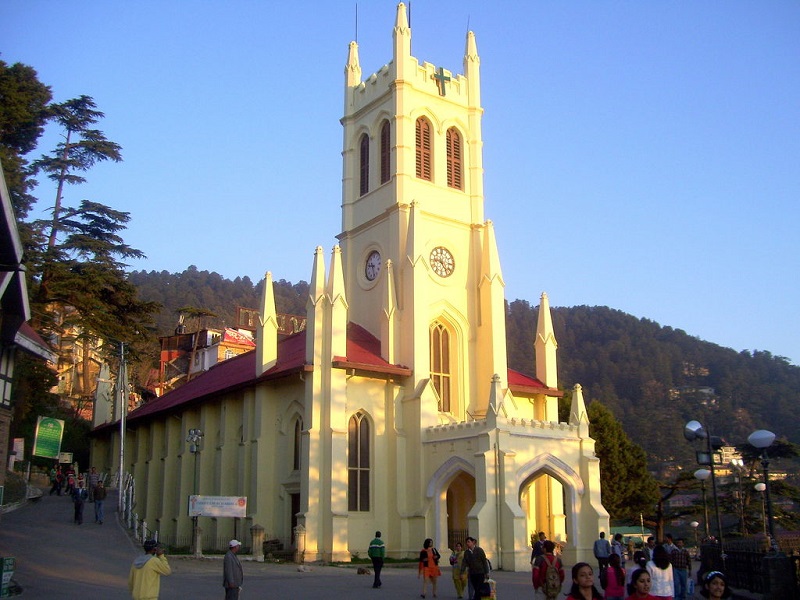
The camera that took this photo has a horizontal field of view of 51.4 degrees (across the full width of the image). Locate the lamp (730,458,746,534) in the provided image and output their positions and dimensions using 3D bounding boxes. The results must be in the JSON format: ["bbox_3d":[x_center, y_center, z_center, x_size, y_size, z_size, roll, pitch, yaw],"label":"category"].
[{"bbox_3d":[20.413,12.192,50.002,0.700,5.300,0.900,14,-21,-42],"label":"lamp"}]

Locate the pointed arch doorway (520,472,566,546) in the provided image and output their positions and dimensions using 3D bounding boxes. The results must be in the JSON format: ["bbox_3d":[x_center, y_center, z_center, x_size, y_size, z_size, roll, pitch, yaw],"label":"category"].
[{"bbox_3d":[7.023,10.653,40.844,3.700,4.600,0.800,11,-19,-35],"label":"pointed arch doorway"}]

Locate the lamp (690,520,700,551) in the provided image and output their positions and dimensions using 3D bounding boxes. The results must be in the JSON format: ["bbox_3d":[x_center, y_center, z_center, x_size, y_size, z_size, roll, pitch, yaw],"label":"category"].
[{"bbox_3d":[21.267,17.229,60.002,0.580,2.600,0.580,11,-19,-35],"label":"lamp"}]

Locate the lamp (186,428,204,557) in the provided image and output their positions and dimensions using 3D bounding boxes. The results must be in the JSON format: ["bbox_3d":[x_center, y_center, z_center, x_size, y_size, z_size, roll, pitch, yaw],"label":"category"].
[{"bbox_3d":[-11.243,10.573,46.002,0.950,6.900,0.850,-5,-16,17],"label":"lamp"}]

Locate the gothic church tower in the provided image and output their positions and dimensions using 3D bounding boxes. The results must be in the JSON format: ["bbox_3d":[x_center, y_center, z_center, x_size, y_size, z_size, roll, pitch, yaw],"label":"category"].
[{"bbox_3d":[1.215,-3.154,52.801,7.600,31.400,8.000,11,-19,-35],"label":"gothic church tower"}]

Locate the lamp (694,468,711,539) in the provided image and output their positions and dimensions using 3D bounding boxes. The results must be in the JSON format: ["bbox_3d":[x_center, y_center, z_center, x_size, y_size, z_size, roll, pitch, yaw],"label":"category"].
[{"bbox_3d":[10.772,7.359,29.500,0.590,2.750,0.590,11,-19,-35],"label":"lamp"}]

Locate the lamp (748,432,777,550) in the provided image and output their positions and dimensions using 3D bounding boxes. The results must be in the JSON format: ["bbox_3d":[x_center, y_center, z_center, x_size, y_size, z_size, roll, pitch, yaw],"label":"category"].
[{"bbox_3d":[7.813,4.103,17.799,0.600,2.650,0.600,11,-19,-35],"label":"lamp"}]

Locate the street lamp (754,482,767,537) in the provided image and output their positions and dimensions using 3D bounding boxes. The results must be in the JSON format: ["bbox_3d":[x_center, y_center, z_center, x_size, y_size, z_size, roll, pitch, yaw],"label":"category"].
[{"bbox_3d":[16.535,9.715,38.000,0.580,2.800,0.580,11,-19,-35],"label":"street lamp"}]

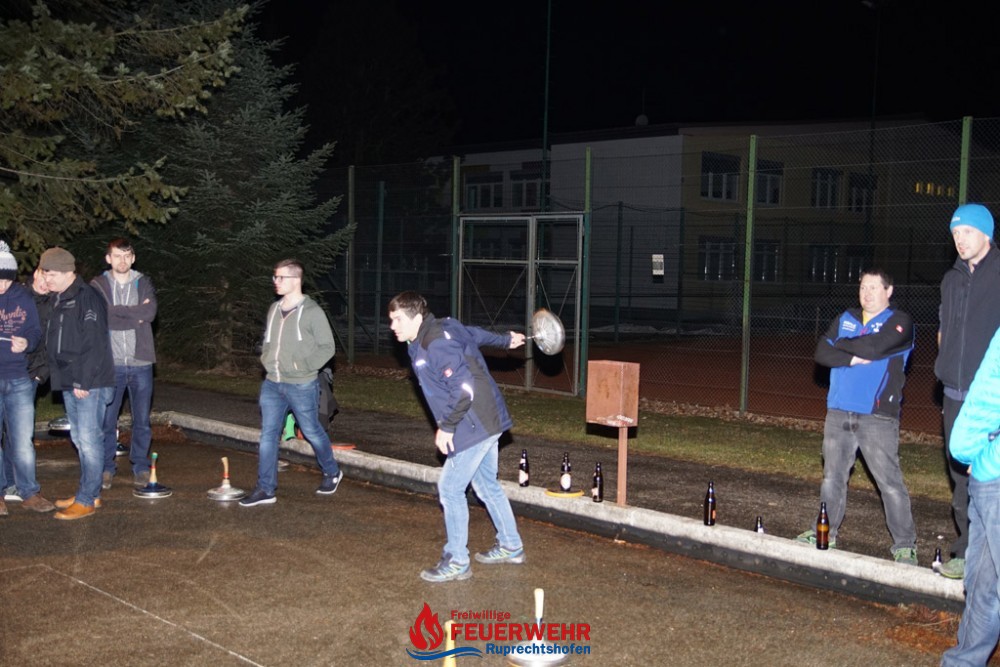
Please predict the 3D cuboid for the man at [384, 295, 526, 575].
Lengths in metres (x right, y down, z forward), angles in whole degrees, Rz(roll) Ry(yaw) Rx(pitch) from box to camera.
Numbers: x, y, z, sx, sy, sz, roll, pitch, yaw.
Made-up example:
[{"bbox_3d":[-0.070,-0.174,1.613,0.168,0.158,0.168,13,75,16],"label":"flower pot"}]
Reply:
[{"bbox_3d":[-0.247,0.565,6.235,0.800,1.600,0.580,1,4,-5],"label":"man"}]

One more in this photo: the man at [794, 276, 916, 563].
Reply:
[{"bbox_3d":[2.230,0.491,6.668,0.600,1.790,0.420,4,5,38],"label":"man"}]

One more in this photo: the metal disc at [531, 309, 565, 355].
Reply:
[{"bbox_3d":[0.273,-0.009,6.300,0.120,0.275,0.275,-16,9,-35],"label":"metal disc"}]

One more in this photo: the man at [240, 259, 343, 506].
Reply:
[{"bbox_3d":[-1.527,0.331,7.975,0.530,1.770,0.720,4,5,39],"label":"man"}]

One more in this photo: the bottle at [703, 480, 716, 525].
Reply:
[{"bbox_3d":[1.289,1.042,6.641,0.068,0.260,0.068,1,4,0],"label":"bottle"}]

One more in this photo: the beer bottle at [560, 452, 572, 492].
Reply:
[{"bbox_3d":[0.465,0.956,7.521,0.068,0.260,0.068,1,4,0],"label":"beer bottle"}]

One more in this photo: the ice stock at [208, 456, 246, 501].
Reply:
[{"bbox_3d":[-2.003,1.057,7.952,0.275,0.304,0.275,1,4,0],"label":"ice stock"}]

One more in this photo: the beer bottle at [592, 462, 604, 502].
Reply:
[{"bbox_3d":[0.667,1.001,7.301,0.068,0.260,0.068,1,4,0],"label":"beer bottle"}]

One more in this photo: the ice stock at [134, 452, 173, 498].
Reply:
[{"bbox_3d":[-2.548,1.037,7.965,0.275,0.320,0.275,1,4,0],"label":"ice stock"}]

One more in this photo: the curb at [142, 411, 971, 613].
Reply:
[{"bbox_3d":[-0.423,1.130,8.221,7.850,0.190,0.140,5,5,42],"label":"curb"}]

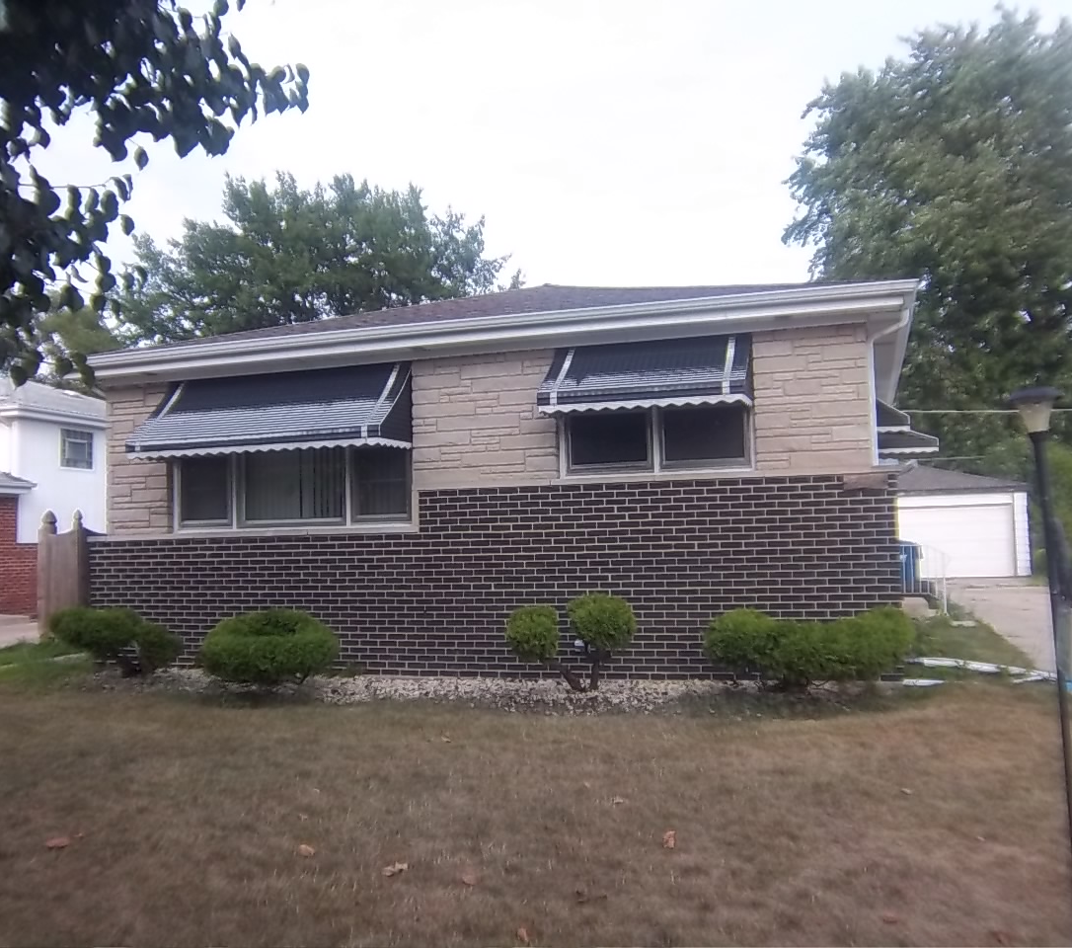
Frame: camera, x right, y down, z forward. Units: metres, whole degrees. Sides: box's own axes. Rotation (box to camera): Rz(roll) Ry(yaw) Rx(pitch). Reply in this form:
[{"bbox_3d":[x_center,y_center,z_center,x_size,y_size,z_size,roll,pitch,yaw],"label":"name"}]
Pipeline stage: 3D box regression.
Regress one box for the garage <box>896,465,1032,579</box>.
[{"bbox_3d":[12.577,1.430,33.851,6.200,3.700,6.400,-3,-4,18],"label":"garage"}]

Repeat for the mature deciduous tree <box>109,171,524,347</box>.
[{"bbox_3d":[-6.504,-2.776,30.846,11.971,12.736,11.014,-3,-4,18],"label":"mature deciduous tree"}]

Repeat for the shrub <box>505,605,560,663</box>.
[{"bbox_3d":[-0.030,1.403,9.001,0.487,0.498,0.487,-1,-3,0],"label":"shrub"}]

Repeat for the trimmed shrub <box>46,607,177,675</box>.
[{"bbox_3d":[-4.239,1.665,10.249,1.392,0.660,0.940,-3,-4,18],"label":"trimmed shrub"}]

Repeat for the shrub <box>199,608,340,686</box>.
[{"bbox_3d":[-2.495,1.617,9.568,1.329,0.703,1.100,-3,-4,18],"label":"shrub"}]

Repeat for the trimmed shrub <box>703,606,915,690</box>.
[{"bbox_3d":[2.168,1.397,8.214,1.656,0.653,0.860,-3,-4,18],"label":"trimmed shrub"}]

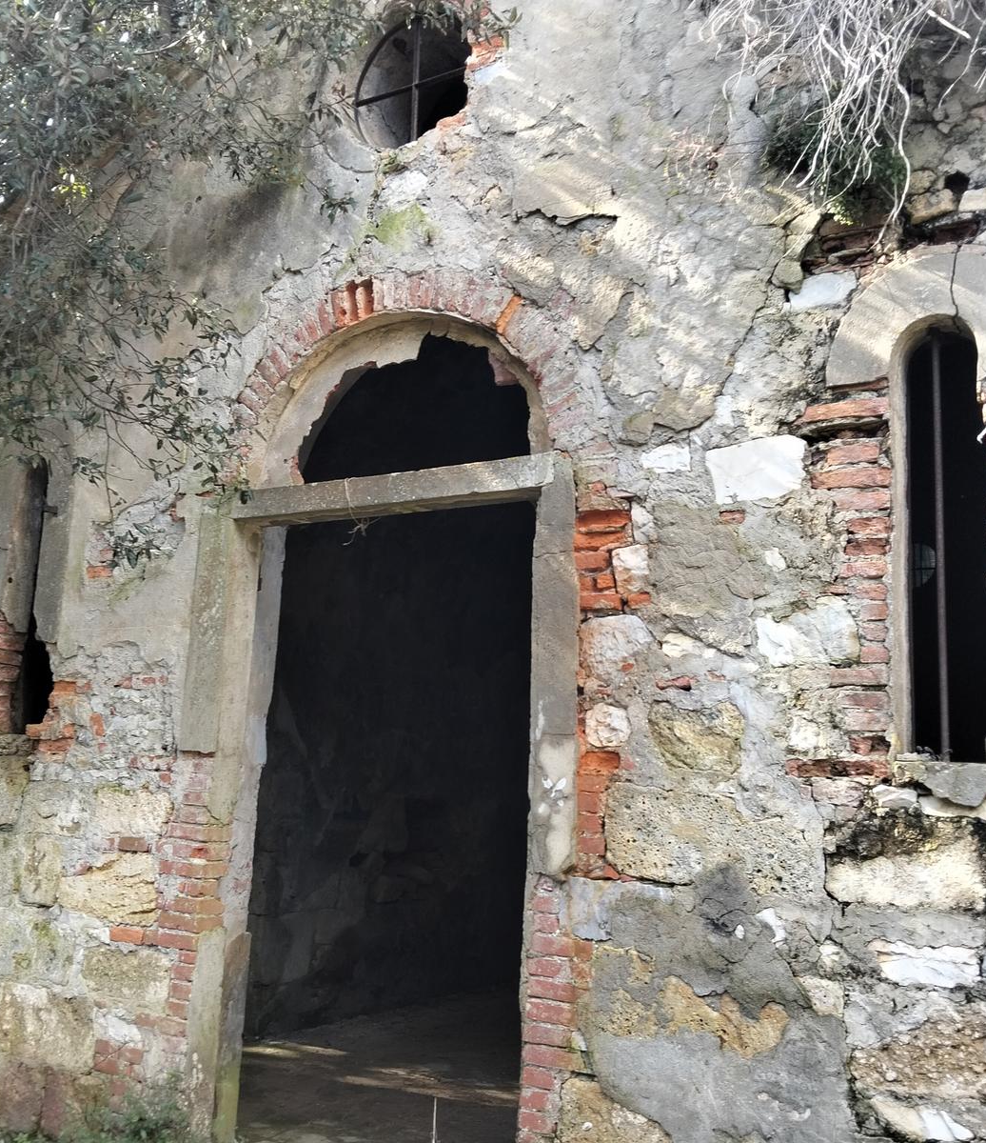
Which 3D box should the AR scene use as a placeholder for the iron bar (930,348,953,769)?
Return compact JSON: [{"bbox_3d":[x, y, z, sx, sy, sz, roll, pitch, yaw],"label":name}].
[{"bbox_3d":[1.280,-0.086,3.262,0.020,1.238,0.020,-3,-12,27],"label":"iron bar"}]

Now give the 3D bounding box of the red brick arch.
[{"bbox_3d":[-0.258,-0.713,4.240,1.585,0.785,0.240,-4,-13,27],"label":"red brick arch"}]

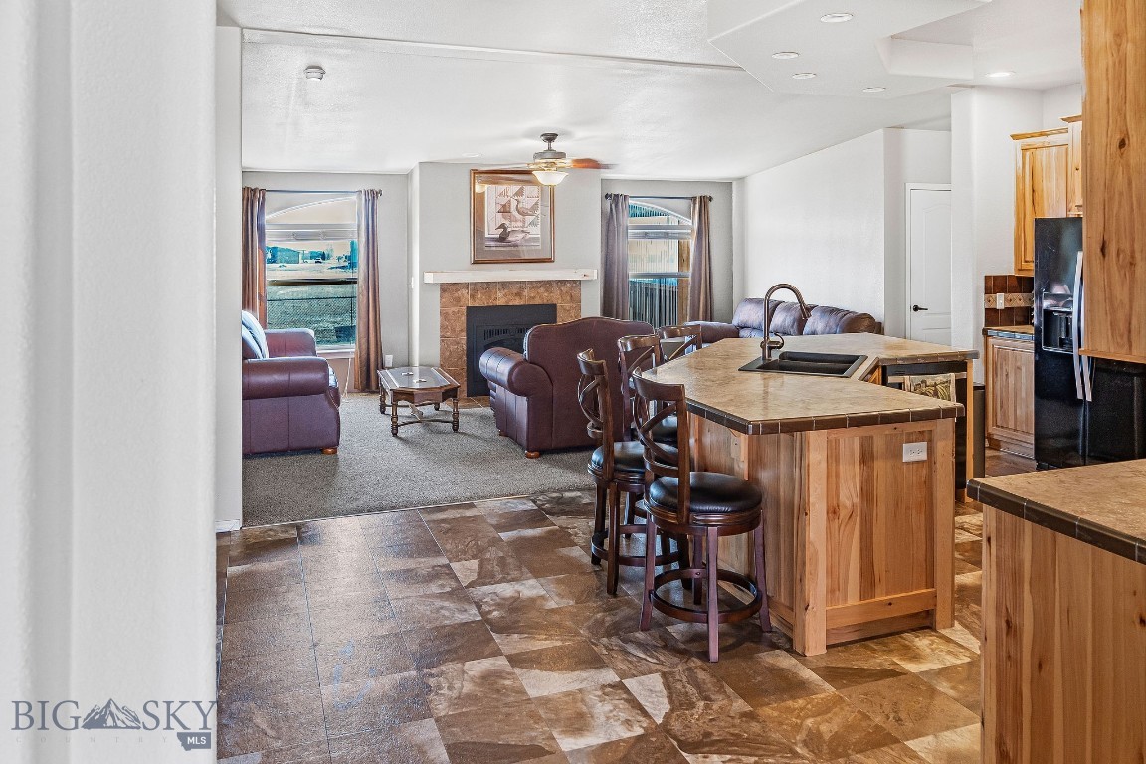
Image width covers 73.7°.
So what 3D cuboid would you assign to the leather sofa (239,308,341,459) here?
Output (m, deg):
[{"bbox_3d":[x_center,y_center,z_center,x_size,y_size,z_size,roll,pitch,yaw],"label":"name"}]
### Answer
[{"bbox_3d":[-2.599,-0.091,6.446,1.000,0.970,2.000,-3,7,-22],"label":"leather sofa"}]

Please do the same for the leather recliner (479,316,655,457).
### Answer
[{"bbox_3d":[-0.016,-0.056,6.206,1.380,1.000,1.000,-3,7,-22],"label":"leather recliner"}]

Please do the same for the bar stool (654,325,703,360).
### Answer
[{"bbox_3d":[0.810,0.199,4.728,0.470,1.050,0.520,-6,9,-40],"label":"bar stool"}]

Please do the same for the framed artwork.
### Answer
[{"bbox_3d":[-0.620,-1.735,8.043,0.934,0.964,0.050,-3,7,-22],"label":"framed artwork"}]

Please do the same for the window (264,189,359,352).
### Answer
[{"bbox_3d":[-2.682,-1.117,7.836,0.995,1.591,0.100,-3,7,-22],"label":"window"}]

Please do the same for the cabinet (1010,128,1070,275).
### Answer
[{"bbox_3d":[3.523,-1.299,5.641,0.340,1.040,0.500,-3,7,-22],"label":"cabinet"}]

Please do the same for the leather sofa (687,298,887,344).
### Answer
[{"bbox_3d":[2.138,-0.346,8.004,1.000,0.900,2.200,-3,7,-22],"label":"leather sofa"}]

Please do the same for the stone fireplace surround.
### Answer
[{"bbox_3d":[-0.627,-0.505,8.051,1.569,1.190,0.150,-3,7,-22],"label":"stone fireplace surround"}]

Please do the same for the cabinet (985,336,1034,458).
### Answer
[{"bbox_3d":[3.129,0.123,5.470,0.060,0.800,0.460,-3,7,-22],"label":"cabinet"}]

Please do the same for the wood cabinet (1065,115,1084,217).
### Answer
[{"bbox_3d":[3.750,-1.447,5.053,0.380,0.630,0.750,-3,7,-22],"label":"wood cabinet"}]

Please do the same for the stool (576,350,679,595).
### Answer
[{"bbox_3d":[0.300,0.403,3.650,0.530,1.050,0.480,-1,7,-7],"label":"stool"}]

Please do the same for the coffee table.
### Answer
[{"bbox_3d":[-1.358,0.151,6.645,0.600,0.420,0.970,-3,7,-22],"label":"coffee table"}]

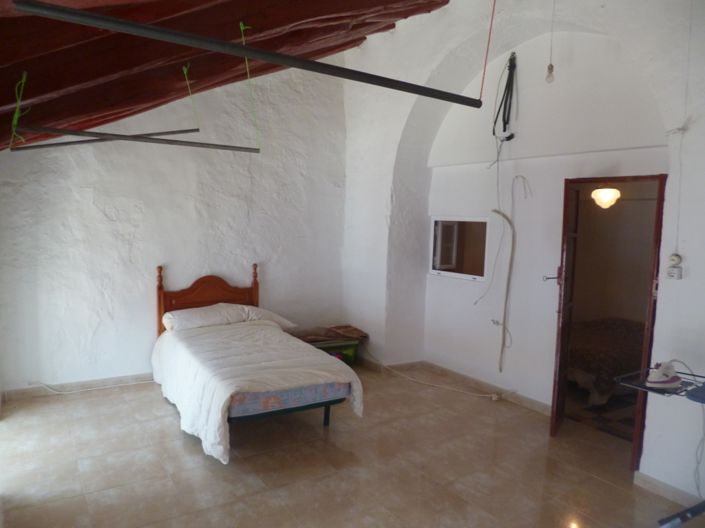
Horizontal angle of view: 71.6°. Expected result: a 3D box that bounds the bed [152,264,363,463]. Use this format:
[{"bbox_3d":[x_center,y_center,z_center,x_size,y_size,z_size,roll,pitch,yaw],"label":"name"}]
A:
[{"bbox_3d":[-0.962,0.672,4.335,1.180,1.160,2.030,-1,6,-33],"label":"bed"}]

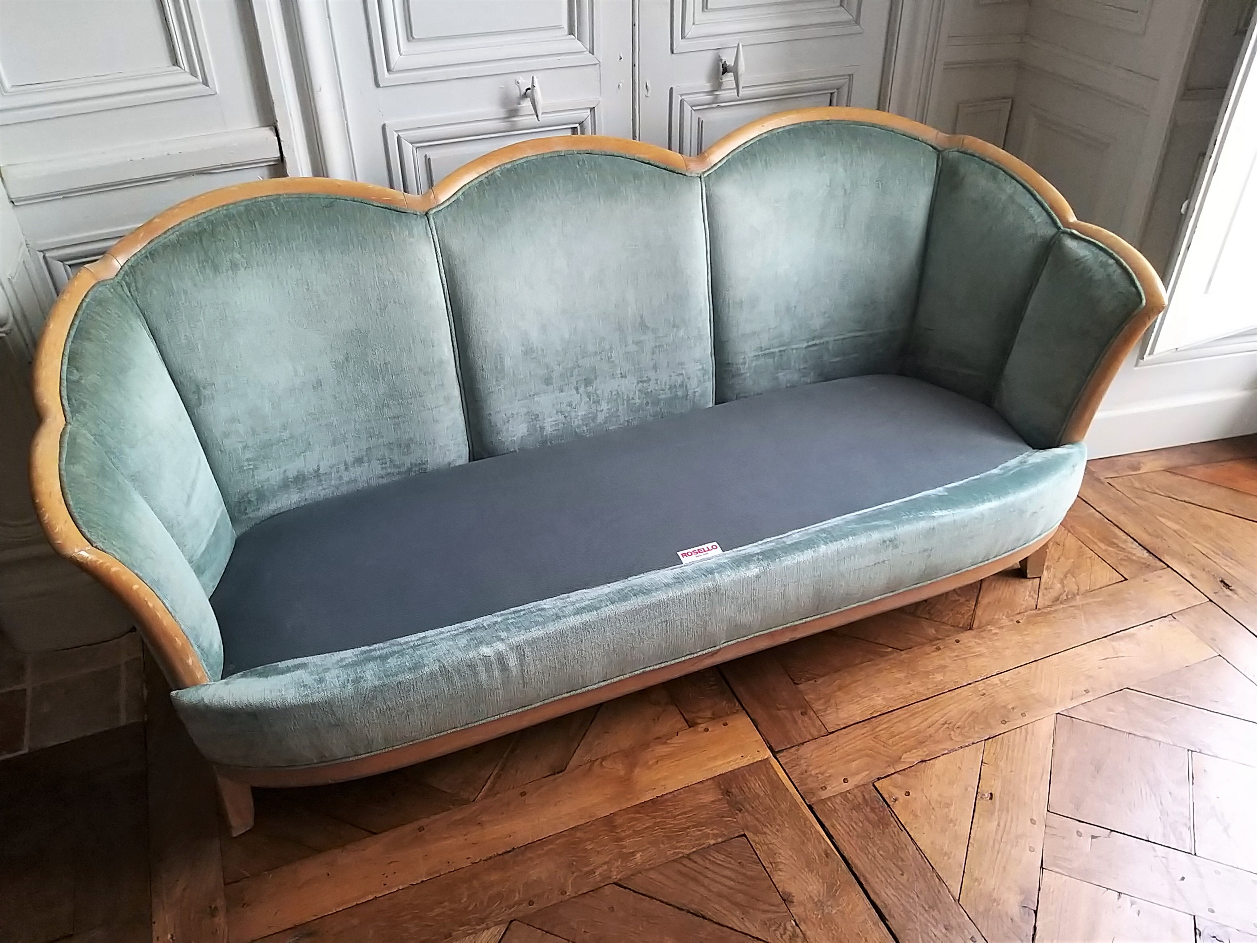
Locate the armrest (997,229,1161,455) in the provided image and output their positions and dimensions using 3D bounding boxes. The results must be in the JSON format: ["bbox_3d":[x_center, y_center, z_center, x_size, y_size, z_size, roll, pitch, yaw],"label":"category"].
[{"bbox_3d":[0.860,-0.252,1.815,0.155,0.380,0.295,-14,39,-17],"label":"armrest"}]

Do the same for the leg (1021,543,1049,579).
[{"bbox_3d":[0.868,0.179,2.038,0.045,0.115,0.048,-14,39,-17],"label":"leg"}]

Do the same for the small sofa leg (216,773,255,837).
[{"bbox_3d":[-0.647,0.548,1.572,0.045,0.115,0.048,-14,39,-17],"label":"small sofa leg"}]

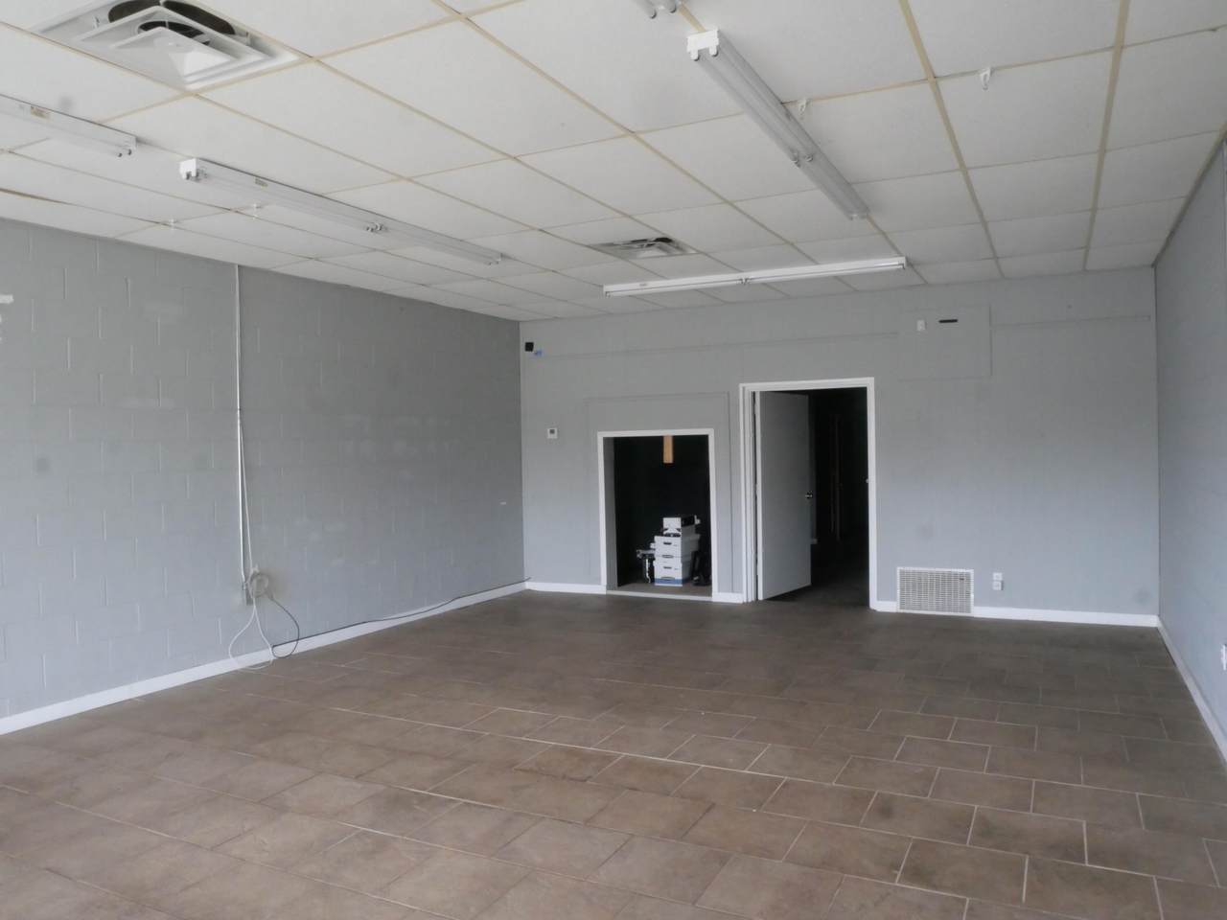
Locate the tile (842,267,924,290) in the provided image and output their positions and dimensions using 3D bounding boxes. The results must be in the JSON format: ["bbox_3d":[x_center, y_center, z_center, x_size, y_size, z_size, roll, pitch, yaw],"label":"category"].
[{"bbox_3d":[2.243,-1.525,7.112,0.600,0.020,1.030,0,2,27],"label":"tile"}]

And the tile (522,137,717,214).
[{"bbox_3d":[0.087,-1.406,4.266,0.605,0.024,1.215,0,2,27],"label":"tile"}]

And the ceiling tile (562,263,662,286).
[{"bbox_3d":[0.107,-1.489,7.016,0.611,0.020,1.212,-1,1,26],"label":"ceiling tile"}]

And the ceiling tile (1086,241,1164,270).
[{"bbox_3d":[3.808,-1.531,6.360,0.480,0.024,1.050,0,2,27],"label":"ceiling tile"}]

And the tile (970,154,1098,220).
[{"bbox_3d":[2.277,-1.455,4.586,0.600,0.020,1.200,0,2,27],"label":"tile"}]

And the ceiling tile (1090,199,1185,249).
[{"bbox_3d":[3.383,-1.530,5.538,0.470,0.020,1.212,-1,1,26],"label":"ceiling tile"}]

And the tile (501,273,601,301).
[{"bbox_3d":[-0.466,-1.492,7.313,0.600,0.020,1.200,0,2,27],"label":"tile"}]

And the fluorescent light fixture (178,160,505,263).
[{"bbox_3d":[-1.385,-1.358,4.922,0.115,0.092,2.400,0,2,27],"label":"fluorescent light fixture"}]

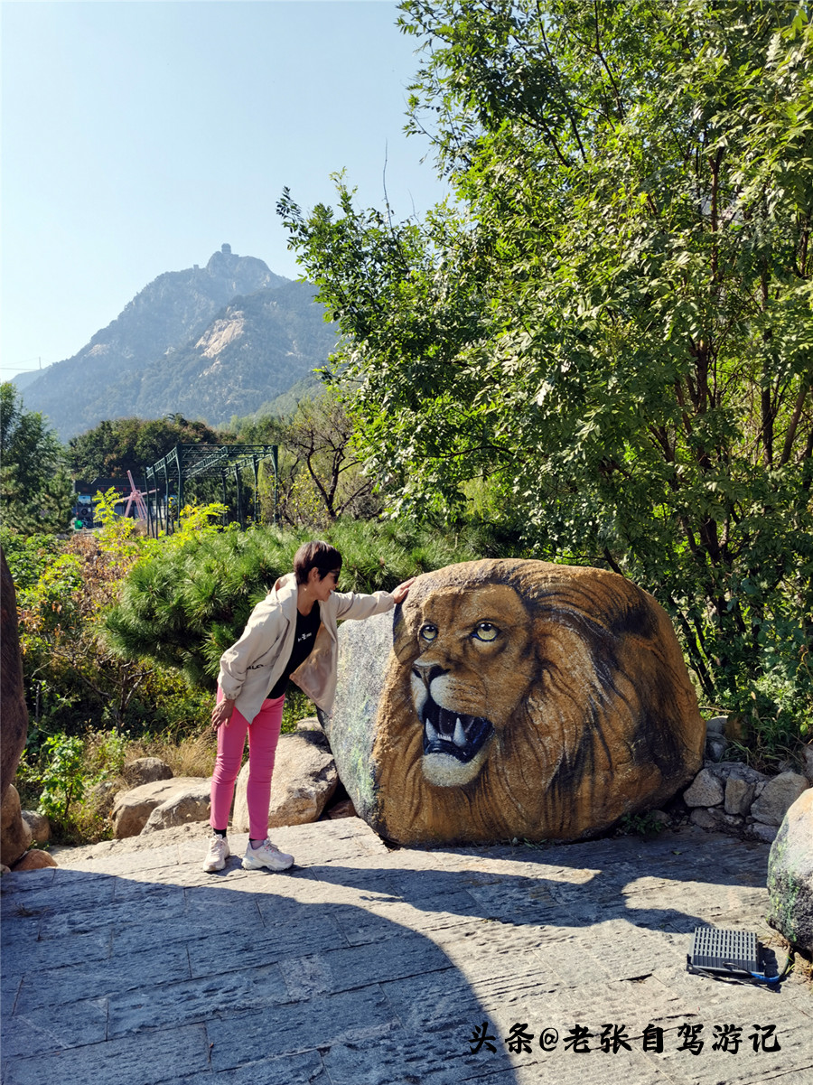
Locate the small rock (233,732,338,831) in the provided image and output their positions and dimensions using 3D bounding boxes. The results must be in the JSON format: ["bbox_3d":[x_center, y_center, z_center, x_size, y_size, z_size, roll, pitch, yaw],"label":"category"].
[{"bbox_3d":[-0.642,1.260,4.470,0.570,0.480,0.500,-1,3,-20],"label":"small rock"}]

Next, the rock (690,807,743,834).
[{"bbox_3d":[1.594,1.425,4.346,0.250,0.130,0.200,-1,1,11],"label":"rock"}]

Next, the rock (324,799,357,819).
[{"bbox_3d":[-0.365,1.485,4.715,0.190,0.110,0.160,-1,1,-6],"label":"rock"}]

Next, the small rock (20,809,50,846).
[{"bbox_3d":[-1.894,1.442,4.300,0.190,0.190,0.190,-1,3,-20],"label":"small rock"}]

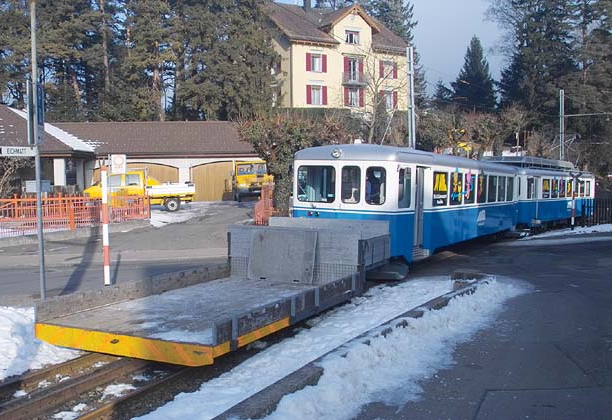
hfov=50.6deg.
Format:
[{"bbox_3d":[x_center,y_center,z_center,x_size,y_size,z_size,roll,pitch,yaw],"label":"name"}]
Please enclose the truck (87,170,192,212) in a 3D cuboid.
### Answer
[{"bbox_3d":[-9.164,-1.051,35.380,5.650,2.350,2.050,-4,5,-21],"label":"truck"}]

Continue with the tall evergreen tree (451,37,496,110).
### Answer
[{"bbox_3d":[19.339,-11.106,74.654,5.900,17.500,5.900,-1,4,0],"label":"tall evergreen tree"}]

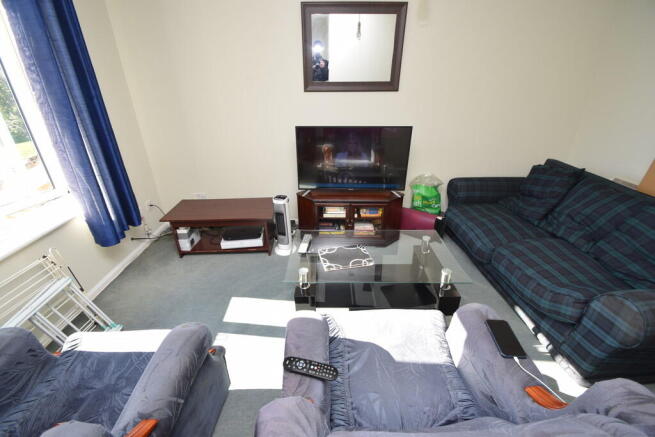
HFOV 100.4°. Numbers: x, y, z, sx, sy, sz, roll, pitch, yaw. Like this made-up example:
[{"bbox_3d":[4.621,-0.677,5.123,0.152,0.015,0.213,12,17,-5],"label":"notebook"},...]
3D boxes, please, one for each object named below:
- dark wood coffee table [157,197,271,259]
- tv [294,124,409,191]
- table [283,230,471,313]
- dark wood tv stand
[{"bbox_3d":[-0.941,0.085,2.515,0.902,0.386,0.475,-2,26,-3],"label":"dark wood coffee table"},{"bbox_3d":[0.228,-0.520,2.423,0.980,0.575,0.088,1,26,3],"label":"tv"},{"bbox_3d":[0.268,0.402,1.800,0.999,0.416,0.591,0,26,2],"label":"table"},{"bbox_3d":[0.219,-0.046,2.685,0.983,0.459,0.472,1,26,3],"label":"dark wood tv stand"}]

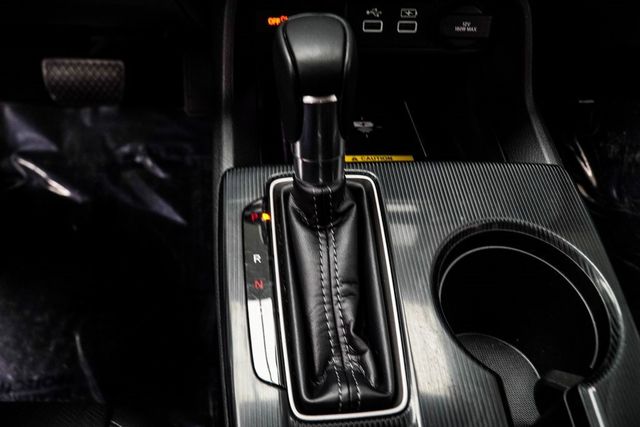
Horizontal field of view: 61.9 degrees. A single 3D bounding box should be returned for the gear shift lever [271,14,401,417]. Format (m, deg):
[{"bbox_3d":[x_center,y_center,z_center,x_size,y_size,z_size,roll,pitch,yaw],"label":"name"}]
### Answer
[{"bbox_3d":[0.014,0.001,0.282,0.069,0.142,0.168,-1,51,-9],"label":"gear shift lever"}]

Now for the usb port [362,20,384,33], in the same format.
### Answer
[{"bbox_3d":[0.041,-0.148,0.419,0.016,0.009,0.010,-1,39,-9],"label":"usb port"}]

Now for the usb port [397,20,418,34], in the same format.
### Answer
[{"bbox_3d":[0.068,-0.149,0.422,0.016,0.009,0.010,-1,39,-9],"label":"usb port"}]

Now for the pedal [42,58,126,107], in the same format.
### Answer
[{"bbox_3d":[-0.342,-0.191,0.779,0.109,0.064,0.025,-1,23,-9],"label":"pedal"}]

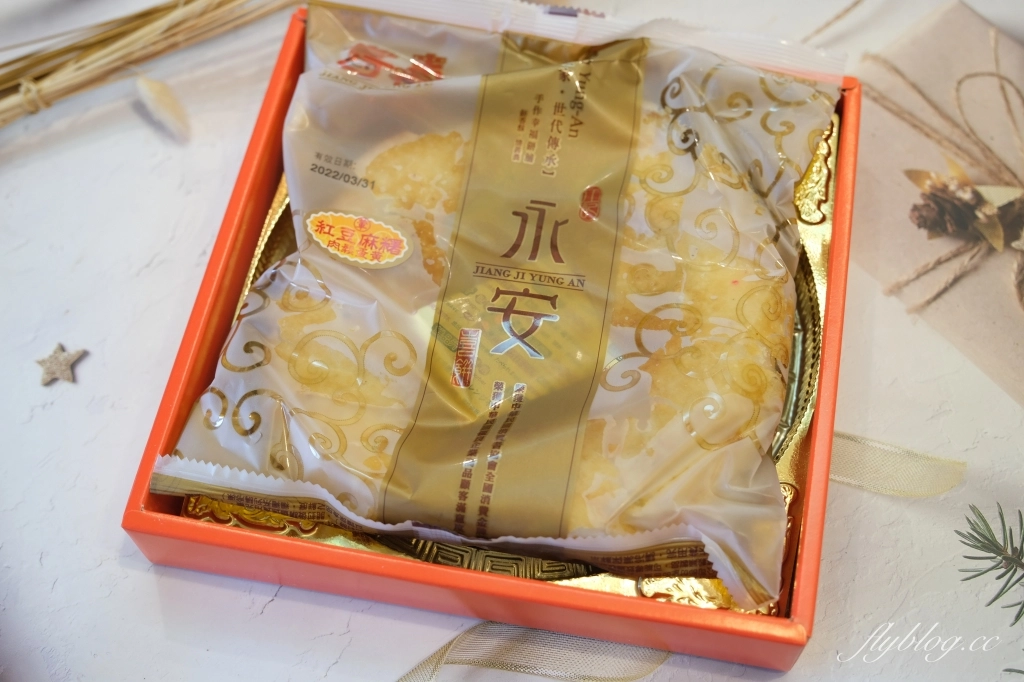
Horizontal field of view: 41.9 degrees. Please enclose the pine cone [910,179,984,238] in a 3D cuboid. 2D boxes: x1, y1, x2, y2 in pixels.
[{"bbox_3d":[0.187,-0.056,0.574,0.034,0.024,0.024,1,62,3],"label":"pine cone"}]

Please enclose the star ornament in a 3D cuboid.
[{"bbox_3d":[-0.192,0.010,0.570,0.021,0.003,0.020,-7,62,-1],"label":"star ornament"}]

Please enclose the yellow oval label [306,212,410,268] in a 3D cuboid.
[{"bbox_3d":[-0.062,-0.041,0.542,0.045,0.002,0.021,16,63,1],"label":"yellow oval label"}]

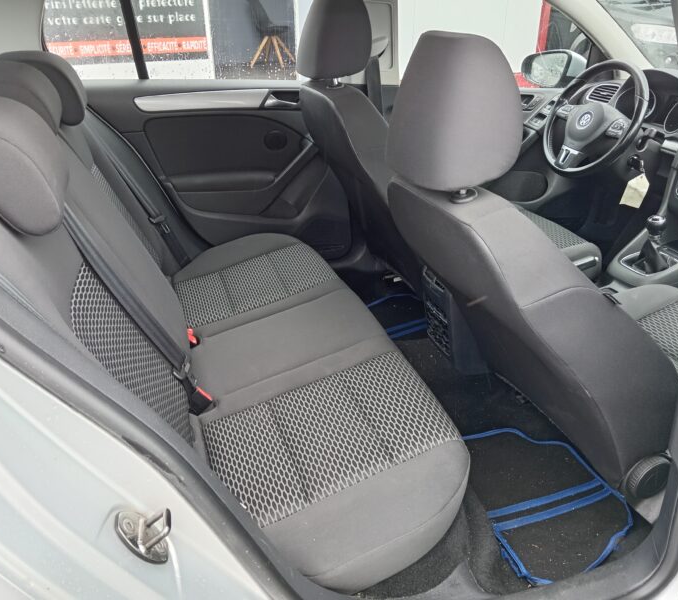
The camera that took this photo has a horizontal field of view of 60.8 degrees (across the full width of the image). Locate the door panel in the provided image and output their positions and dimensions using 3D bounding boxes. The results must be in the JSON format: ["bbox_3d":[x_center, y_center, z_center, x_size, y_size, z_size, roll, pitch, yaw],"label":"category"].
[{"bbox_3d":[-0.360,-0.379,1.875,0.850,0.650,0.130,-10,30,-17],"label":"door panel"}]

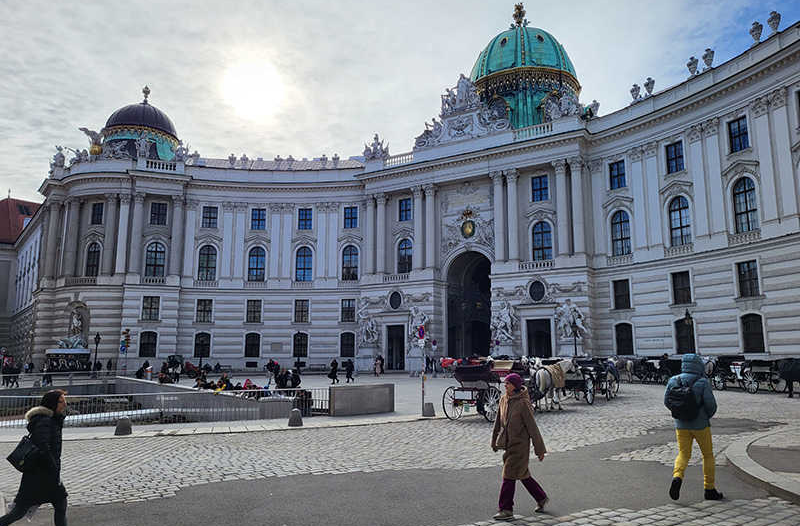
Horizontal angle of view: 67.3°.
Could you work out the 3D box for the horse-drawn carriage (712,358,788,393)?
[{"bbox_3d":[17.432,5.650,30.089,1.650,1.750,3.200,2,-10,-13],"label":"horse-drawn carriage"}]

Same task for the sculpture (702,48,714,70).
[{"bbox_3d":[24.232,-16.057,47.268,0.850,1.793,0.950,4,-10,-21],"label":"sculpture"}]

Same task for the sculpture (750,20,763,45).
[{"bbox_3d":[25.071,-16.111,42.223,0.800,1.820,0.800,4,-10,-20],"label":"sculpture"}]

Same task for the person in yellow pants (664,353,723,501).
[{"bbox_3d":[3.613,2.010,7.412,0.620,1.760,0.580,9,-13,-41],"label":"person in yellow pants"}]

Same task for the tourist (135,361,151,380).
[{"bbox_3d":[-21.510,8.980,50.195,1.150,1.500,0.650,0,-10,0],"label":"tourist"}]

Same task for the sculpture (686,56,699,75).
[{"bbox_3d":[23.753,-16.011,48.714,0.850,1.600,0.850,5,-10,-25],"label":"sculpture"}]

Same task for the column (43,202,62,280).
[{"bbox_3d":[-38.212,-2.614,66.181,1.000,8.810,1.000,-4,-10,23],"label":"column"}]

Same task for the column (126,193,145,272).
[{"bbox_3d":[-29.098,-3.331,66.181,1.300,9.198,1.300,4,-10,-20],"label":"column"}]

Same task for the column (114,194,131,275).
[{"bbox_3d":[-30.887,-3.273,67.316,1.150,9.333,0.700,3,-10,-17],"label":"column"}]

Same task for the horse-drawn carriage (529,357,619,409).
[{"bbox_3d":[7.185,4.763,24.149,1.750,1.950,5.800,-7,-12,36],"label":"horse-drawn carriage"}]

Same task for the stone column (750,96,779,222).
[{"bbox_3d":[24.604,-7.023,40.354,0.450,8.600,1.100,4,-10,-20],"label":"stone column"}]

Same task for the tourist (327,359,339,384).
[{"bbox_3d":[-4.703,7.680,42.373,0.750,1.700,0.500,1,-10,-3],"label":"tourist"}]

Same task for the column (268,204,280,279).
[{"bbox_3d":[-13.888,-2.466,66.768,1.200,8.500,0.600,0,-9,-1],"label":"column"}]

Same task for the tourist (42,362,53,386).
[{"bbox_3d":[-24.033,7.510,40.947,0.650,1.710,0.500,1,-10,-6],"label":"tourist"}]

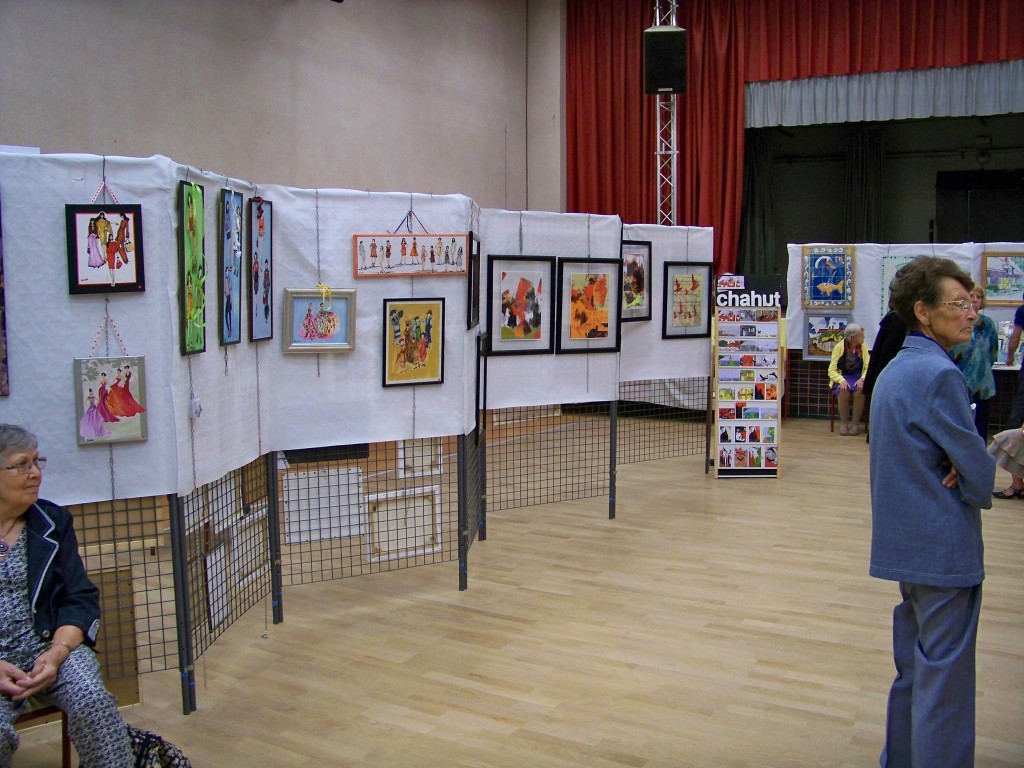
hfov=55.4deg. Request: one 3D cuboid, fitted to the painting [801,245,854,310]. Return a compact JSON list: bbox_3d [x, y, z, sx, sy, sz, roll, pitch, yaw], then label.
[{"bbox_3d":[3.545,-1.190,10.946,0.560,0.685,0.035,3,7,22],"label":"painting"}]

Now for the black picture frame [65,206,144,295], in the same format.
[{"bbox_3d":[-1.374,-0.457,3.307,0.235,0.295,0.025,-3,7,-27],"label":"black picture frame"}]

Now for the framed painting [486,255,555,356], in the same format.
[{"bbox_3d":[0.062,-0.475,5.960,0.495,0.605,0.030,-3,7,-32],"label":"framed painting"}]

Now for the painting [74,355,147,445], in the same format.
[{"bbox_3d":[-1.366,0.058,3.330,0.235,0.297,0.025,-3,6,-28],"label":"painting"}]

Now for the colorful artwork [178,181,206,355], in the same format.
[{"bbox_3d":[-1.155,-0.420,3.532,0.022,0.610,0.200,0,5,4],"label":"colorful artwork"}]

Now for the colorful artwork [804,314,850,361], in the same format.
[{"bbox_3d":[3.685,-0.549,11.354,0.550,0.560,0.040,1,5,19],"label":"colorful artwork"}]

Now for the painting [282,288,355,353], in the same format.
[{"bbox_3d":[-0.882,-0.290,4.475,0.350,0.293,0.030,-4,6,-32],"label":"painting"}]

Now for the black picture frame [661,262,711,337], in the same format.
[{"bbox_3d":[1.437,-0.682,7.973,0.510,0.620,0.030,-3,6,-29],"label":"black picture frame"}]

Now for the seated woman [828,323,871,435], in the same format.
[{"bbox_3d":[3.614,-0.083,10.448,0.450,1.170,0.720,3,6,19],"label":"seated woman"}]

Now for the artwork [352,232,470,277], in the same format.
[{"bbox_3d":[-0.481,-0.617,4.705,0.620,0.201,0.025,-4,6,-32],"label":"artwork"}]

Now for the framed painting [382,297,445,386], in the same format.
[{"bbox_3d":[-0.475,-0.204,4.752,0.334,0.422,0.025,-4,6,-32],"label":"framed painting"}]

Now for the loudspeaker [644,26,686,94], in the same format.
[{"bbox_3d":[1.766,-3.727,11.265,0.480,0.720,0.450,1,24,8],"label":"loudspeaker"}]

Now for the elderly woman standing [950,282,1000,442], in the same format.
[{"bbox_3d":[3.682,-0.003,7.792,0.440,1.580,0.300,3,7,25],"label":"elderly woman standing"}]

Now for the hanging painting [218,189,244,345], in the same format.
[{"bbox_3d":[-1.113,-0.460,3.886,0.025,0.610,0.200,1,6,6],"label":"hanging painting"}]

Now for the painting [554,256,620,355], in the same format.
[{"bbox_3d":[0.499,-0.496,6.235,0.505,0.605,0.030,-3,7,-32],"label":"painting"}]

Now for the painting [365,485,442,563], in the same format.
[{"bbox_3d":[-0.538,0.696,4.861,0.405,0.333,0.025,-4,6,-32],"label":"painting"}]

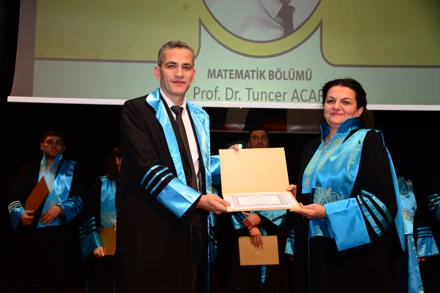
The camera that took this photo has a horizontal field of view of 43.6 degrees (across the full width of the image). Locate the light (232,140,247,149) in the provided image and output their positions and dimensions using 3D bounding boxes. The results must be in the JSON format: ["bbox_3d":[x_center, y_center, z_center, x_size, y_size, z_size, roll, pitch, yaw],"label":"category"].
[{"bbox_3d":[0.239,0.012,6.500,0.170,0.170,0.160,0,-7,0],"label":"light"}]

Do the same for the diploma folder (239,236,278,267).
[{"bbox_3d":[0.318,0.846,4.450,0.315,0.235,0.012,-3,-5,1],"label":"diploma folder"}]

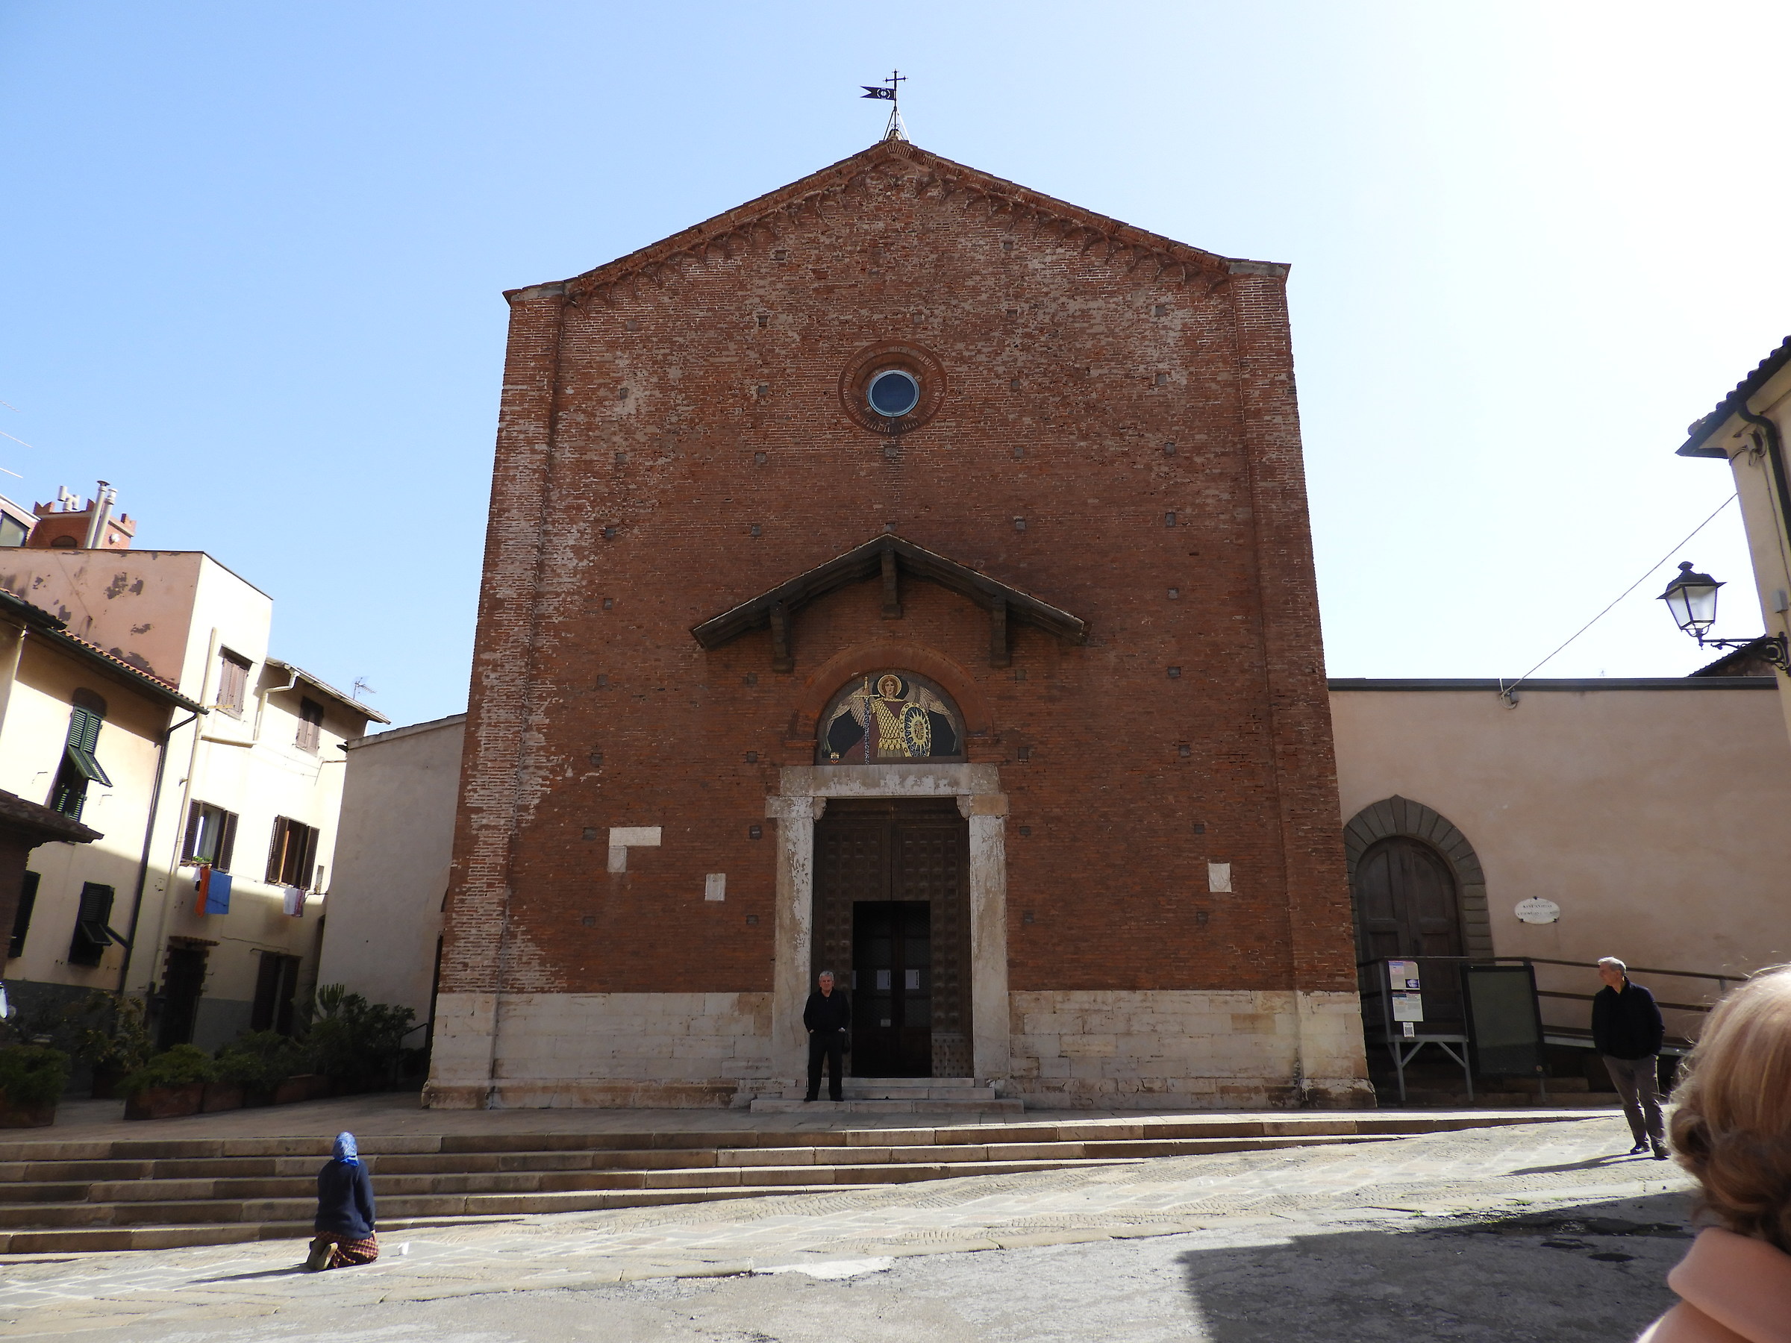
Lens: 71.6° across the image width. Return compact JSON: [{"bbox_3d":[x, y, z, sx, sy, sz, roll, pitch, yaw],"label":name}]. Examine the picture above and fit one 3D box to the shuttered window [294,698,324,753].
[{"bbox_3d":[-12.561,1.198,26.698,0.120,1.121,0.930,0,-17,1],"label":"shuttered window"}]

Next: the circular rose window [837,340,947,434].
[{"bbox_3d":[-0.024,-4.903,21.472,1.840,1.808,0.300,-1,-17,3],"label":"circular rose window"}]

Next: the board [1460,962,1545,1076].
[{"bbox_3d":[8.562,4.904,17.444,0.985,1.495,0.100,-1,-17,4],"label":"board"}]

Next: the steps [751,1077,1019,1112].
[{"bbox_3d":[-0.080,5.813,17.049,3.625,0.420,1.200,-1,-17,4],"label":"steps"}]

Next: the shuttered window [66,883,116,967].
[{"bbox_3d":[-12.546,3.985,19.519,0.240,1.242,0.936,2,-17,-6],"label":"shuttered window"}]

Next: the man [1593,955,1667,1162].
[{"bbox_3d":[6.745,3.519,11.420,0.570,1.733,0.380,-16,-23,42],"label":"man"}]

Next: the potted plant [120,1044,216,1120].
[{"bbox_3d":[-9.691,5.461,16.525,0.680,0.919,1.100,-1,-17,3],"label":"potted plant"}]

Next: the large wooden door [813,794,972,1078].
[{"bbox_3d":[-0.064,4.005,19.010,2.470,4.215,0.200,-1,-17,3],"label":"large wooden door"}]

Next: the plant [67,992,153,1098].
[{"bbox_3d":[-12.260,5.807,19.336,1.050,1.606,1.050,2,-17,-6],"label":"plant"}]

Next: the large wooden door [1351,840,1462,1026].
[{"bbox_3d":[8.921,4.510,21.417,1.750,3.365,0.200,0,-17,0],"label":"large wooden door"}]

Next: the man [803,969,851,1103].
[{"bbox_3d":[-0.972,5.160,17.611,0.620,1.780,0.360,1,-17,-2],"label":"man"}]

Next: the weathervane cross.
[{"bbox_3d":[-0.188,-10.391,22.811,0.915,1.590,0.350,0,-17,0],"label":"weathervane cross"}]

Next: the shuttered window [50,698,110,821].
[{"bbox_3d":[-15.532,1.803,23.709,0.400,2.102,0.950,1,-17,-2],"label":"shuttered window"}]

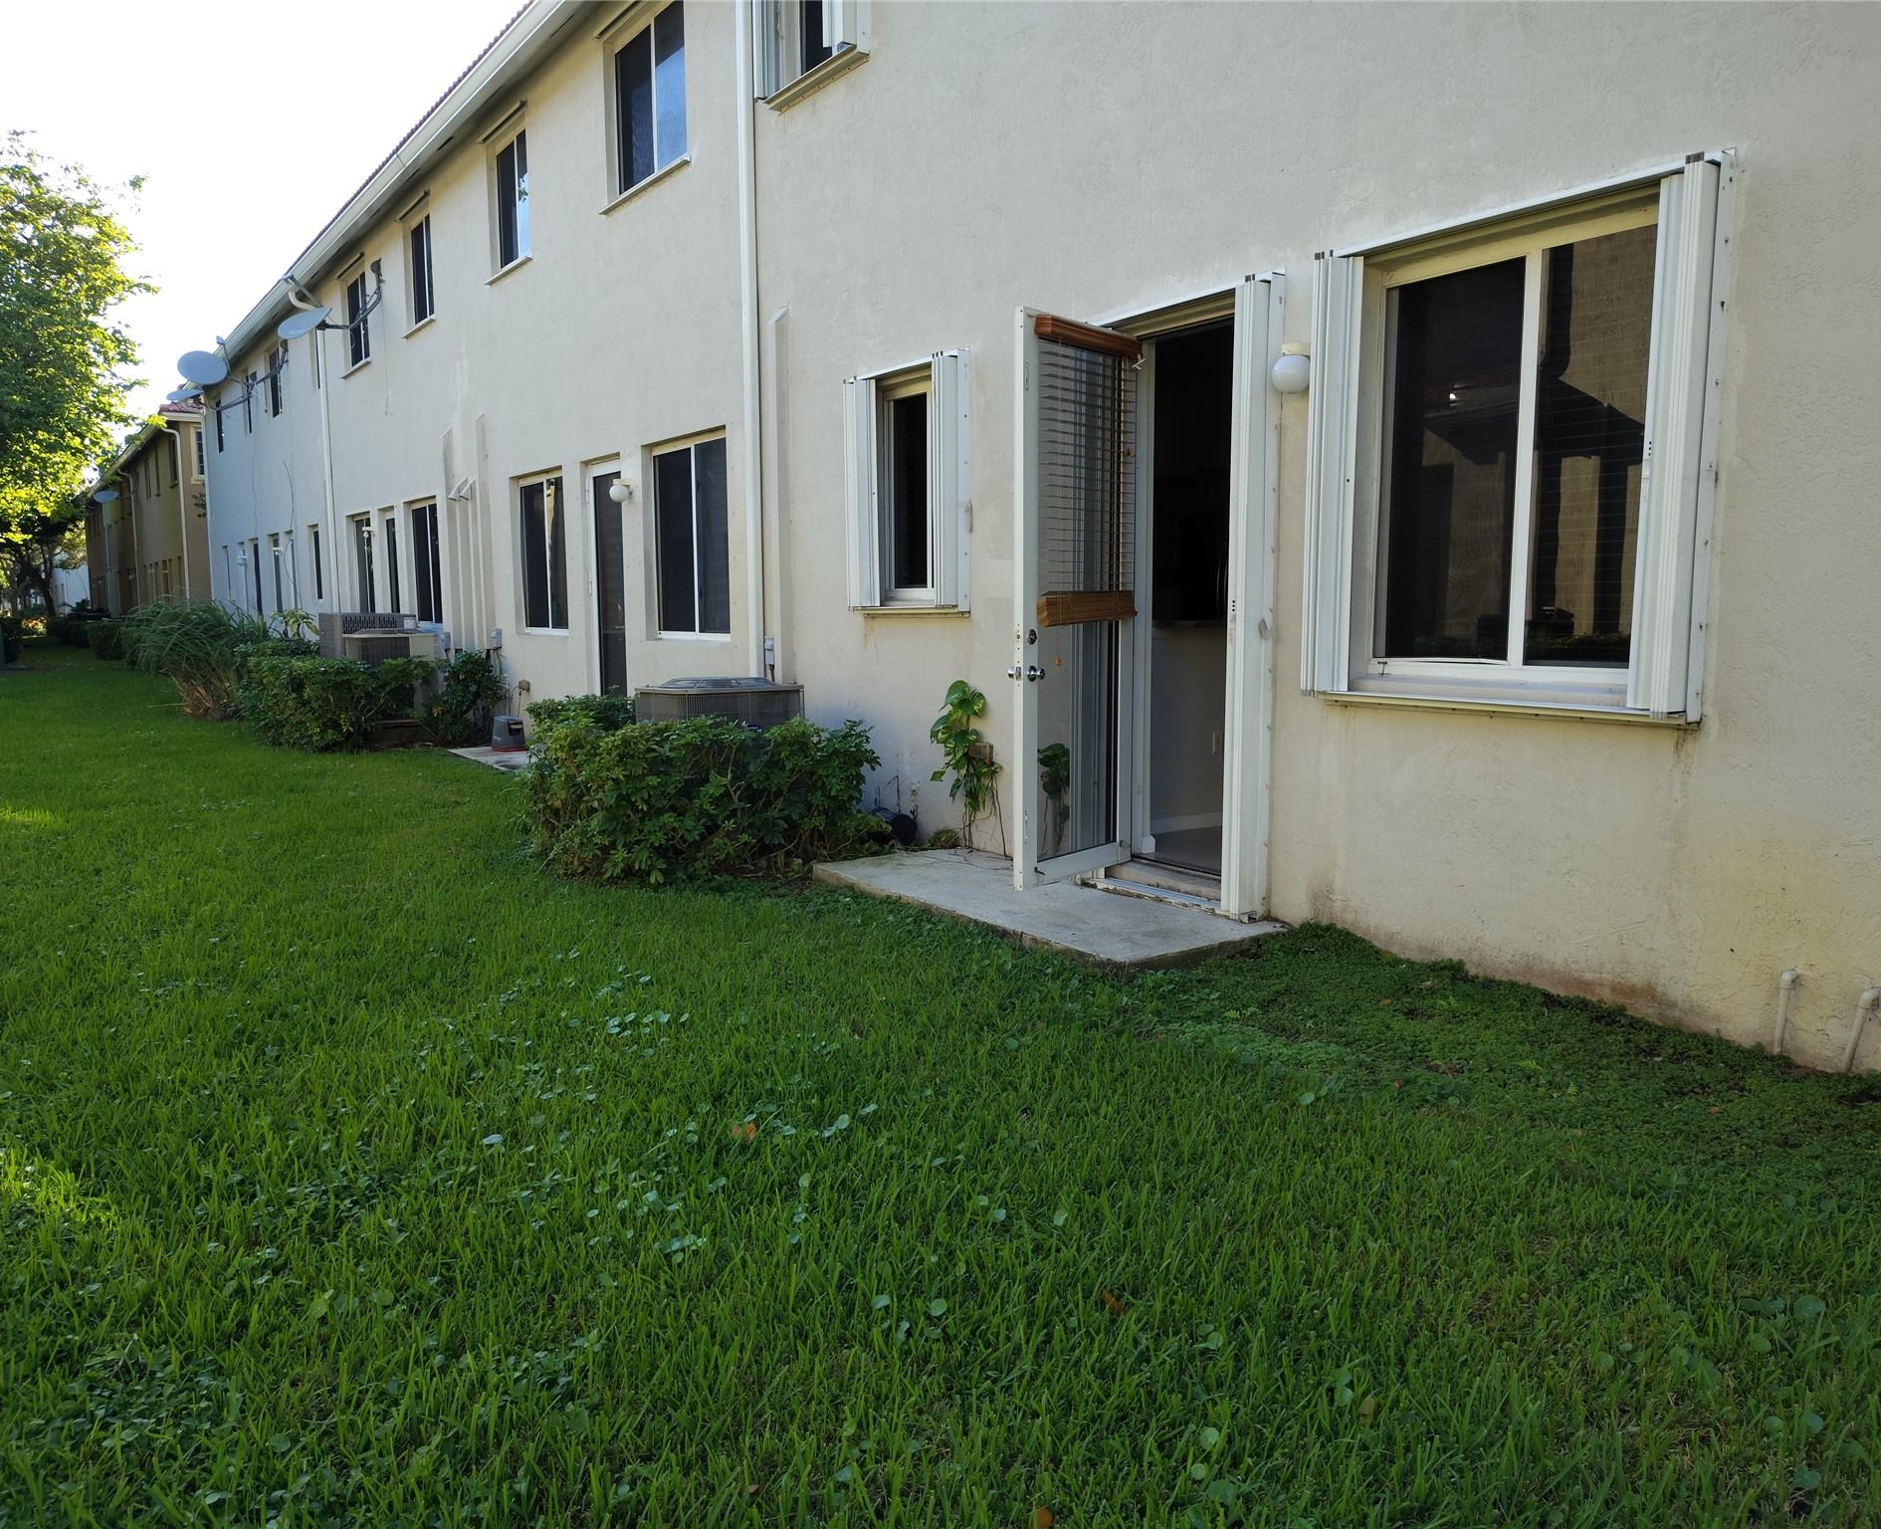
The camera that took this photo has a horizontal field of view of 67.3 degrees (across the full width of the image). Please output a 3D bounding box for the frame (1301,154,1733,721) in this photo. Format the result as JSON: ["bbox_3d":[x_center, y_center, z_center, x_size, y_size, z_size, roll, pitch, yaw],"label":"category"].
[{"bbox_3d":[1.882,-1.022,4.816,0.200,1.660,1.490,-5,8,-33],"label":"frame"}]

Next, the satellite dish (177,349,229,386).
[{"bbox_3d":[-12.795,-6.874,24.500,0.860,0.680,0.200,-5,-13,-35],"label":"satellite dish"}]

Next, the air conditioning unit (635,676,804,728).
[{"bbox_3d":[-1.333,-0.108,8.509,0.750,0.840,0.750,-5,8,-34],"label":"air conditioning unit"}]

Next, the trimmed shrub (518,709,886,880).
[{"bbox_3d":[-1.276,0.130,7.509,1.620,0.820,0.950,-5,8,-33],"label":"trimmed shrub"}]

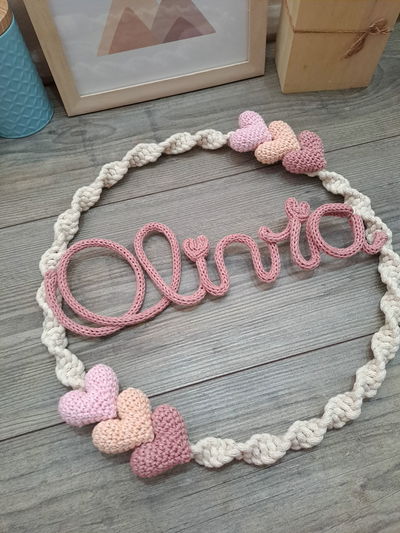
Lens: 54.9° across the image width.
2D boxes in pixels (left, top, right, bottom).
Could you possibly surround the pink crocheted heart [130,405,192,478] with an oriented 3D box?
[{"bbox_3d":[-0.022,0.127,0.270,0.043,0.024,0.049,24,66,13],"label":"pink crocheted heart"}]

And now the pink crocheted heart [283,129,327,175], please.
[{"bbox_3d":[0.112,-0.110,0.390,0.043,0.024,0.049,36,69,18],"label":"pink crocheted heart"}]

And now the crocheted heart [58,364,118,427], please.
[{"bbox_3d":[-0.076,0.101,0.285,0.043,0.024,0.049,39,70,19],"label":"crocheted heart"}]

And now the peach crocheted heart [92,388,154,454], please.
[{"bbox_3d":[-0.049,0.116,0.277,0.043,0.024,0.049,32,68,16],"label":"peach crocheted heart"}]

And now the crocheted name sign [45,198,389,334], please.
[{"bbox_3d":[0.016,-0.011,0.339,0.301,0.019,0.094,-14,63,-6],"label":"crocheted name sign"}]

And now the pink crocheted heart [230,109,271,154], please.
[{"bbox_3d":[0.057,-0.139,0.406,0.043,0.024,0.049,22,65,12],"label":"pink crocheted heart"}]

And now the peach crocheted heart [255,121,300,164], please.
[{"bbox_3d":[0.085,-0.126,0.399,0.043,0.024,0.049,23,65,13],"label":"peach crocheted heart"}]

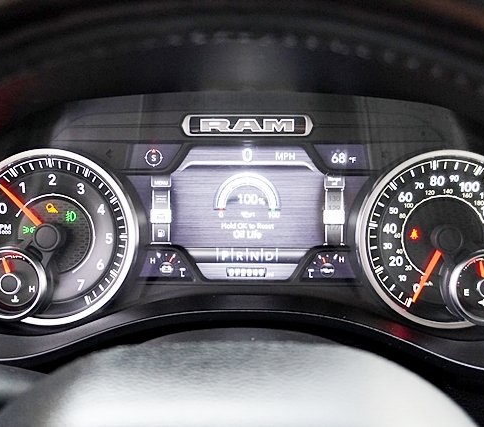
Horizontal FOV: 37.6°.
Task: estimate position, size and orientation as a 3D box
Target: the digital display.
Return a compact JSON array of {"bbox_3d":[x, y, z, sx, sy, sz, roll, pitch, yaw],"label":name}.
[{"bbox_3d":[0.004,0.000,0.470,0.156,0.089,0.012,0,0,2],"label":"digital display"}]

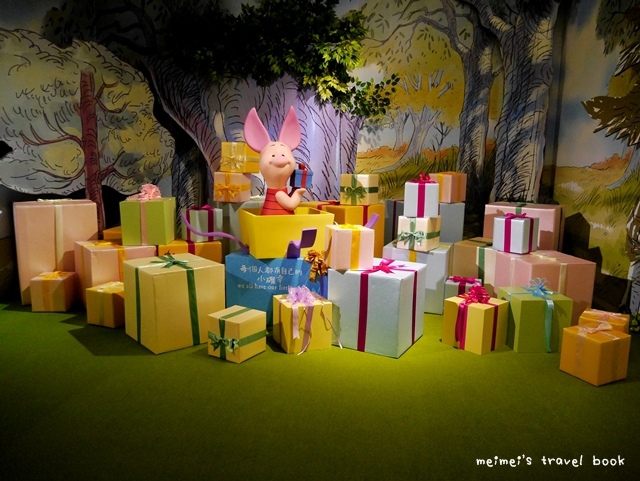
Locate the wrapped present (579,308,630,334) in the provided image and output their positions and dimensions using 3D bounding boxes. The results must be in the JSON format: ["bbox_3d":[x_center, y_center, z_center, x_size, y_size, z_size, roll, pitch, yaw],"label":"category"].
[{"bbox_3d":[1.876,0.618,3.425,0.257,0.268,0.257,8,11,36],"label":"wrapped present"}]

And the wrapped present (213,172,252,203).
[{"bbox_3d":[-0.819,-0.502,4.886,0.260,0.260,0.260,3,9,13],"label":"wrapped present"}]

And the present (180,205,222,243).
[{"bbox_3d":[-1.078,-0.150,4.764,0.272,0.272,0.272,-8,13,-44],"label":"present"}]

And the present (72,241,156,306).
[{"bbox_3d":[-1.753,0.291,4.475,0.523,0.523,0.523,-6,12,-37],"label":"present"}]

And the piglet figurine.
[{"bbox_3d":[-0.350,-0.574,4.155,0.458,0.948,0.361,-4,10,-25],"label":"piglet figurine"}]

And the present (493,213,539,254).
[{"bbox_3d":[1.623,-0.054,4.289,0.261,0.276,0.261,-8,13,-43],"label":"present"}]

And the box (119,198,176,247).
[{"bbox_3d":[-1.646,-0.194,4.998,0.399,0.433,0.405,0,9,-4],"label":"box"}]

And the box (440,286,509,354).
[{"bbox_3d":[1.207,0.618,4.017,0.341,0.394,0.343,-7,12,-41],"label":"box"}]

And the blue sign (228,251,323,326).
[{"bbox_3d":[-0.306,0.359,4.189,0.748,0.516,0.568,2,9,9],"label":"blue sign"}]

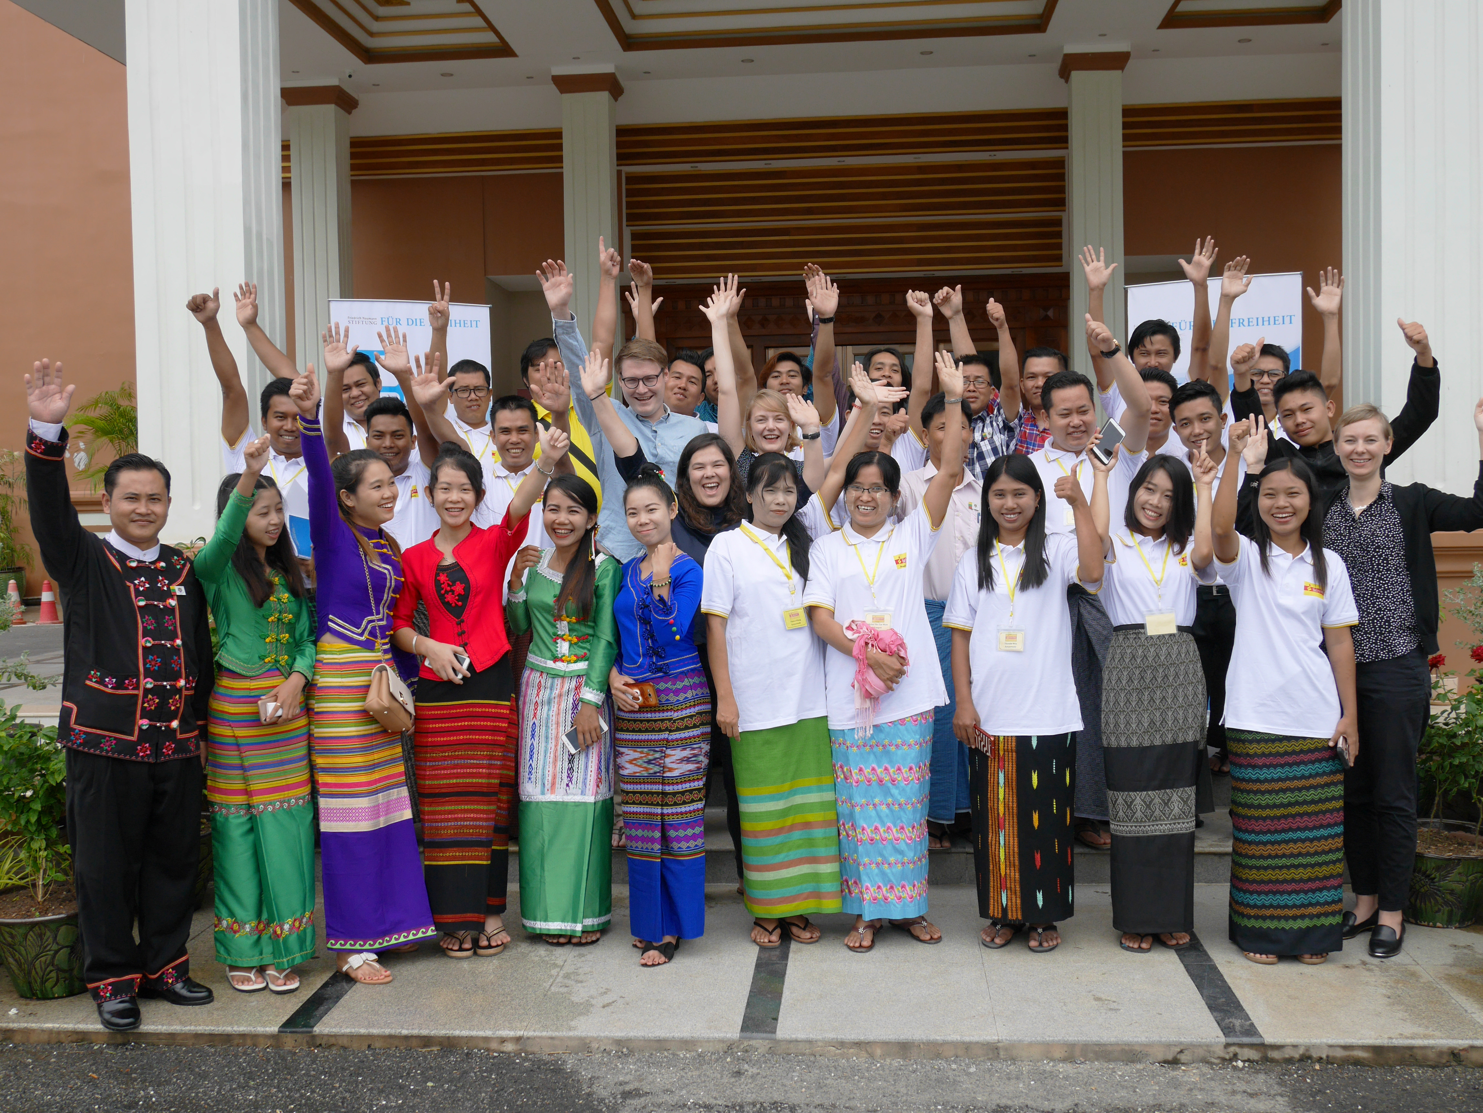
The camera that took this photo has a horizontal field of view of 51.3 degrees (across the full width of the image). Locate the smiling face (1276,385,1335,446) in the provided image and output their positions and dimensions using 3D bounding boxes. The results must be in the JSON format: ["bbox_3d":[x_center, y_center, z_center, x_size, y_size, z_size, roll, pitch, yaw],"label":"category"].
[{"bbox_3d":[1.927,-0.476,5.280,0.155,0.190,0.150,-13,3,31],"label":"smiling face"}]

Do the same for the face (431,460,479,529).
[{"bbox_3d":[-0.915,-0.198,4.933,0.151,0.224,0.160,-1,2,-9],"label":"face"}]

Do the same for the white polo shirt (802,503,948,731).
[{"bbox_3d":[0.433,0.196,5.019,0.465,0.736,0.280,-1,2,3],"label":"white polo shirt"}]

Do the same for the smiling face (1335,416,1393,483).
[{"bbox_3d":[1.951,-0.336,4.835,0.171,0.205,0.170,0,2,21],"label":"smiling face"}]

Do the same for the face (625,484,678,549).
[{"bbox_3d":[-0.282,-0.126,4.850,0.155,0.200,0.150,0,3,16],"label":"face"}]

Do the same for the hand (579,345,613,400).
[{"bbox_3d":[-0.500,-0.624,5.280,0.115,0.185,0.055,-4,3,-6],"label":"hand"}]

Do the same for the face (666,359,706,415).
[{"bbox_3d":[-0.220,-0.665,6.050,0.150,0.205,0.155,14,2,6],"label":"face"}]

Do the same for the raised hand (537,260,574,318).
[{"bbox_3d":[-0.657,-0.945,5.450,0.130,0.204,0.080,-1,2,-5],"label":"raised hand"}]

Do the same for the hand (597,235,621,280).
[{"bbox_3d":[-0.531,-1.203,6.200,0.095,0.180,0.075,-4,4,-6],"label":"hand"}]

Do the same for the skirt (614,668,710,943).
[{"bbox_3d":[-0.252,0.769,4.900,0.305,0.870,0.260,-1,4,-2],"label":"skirt"}]

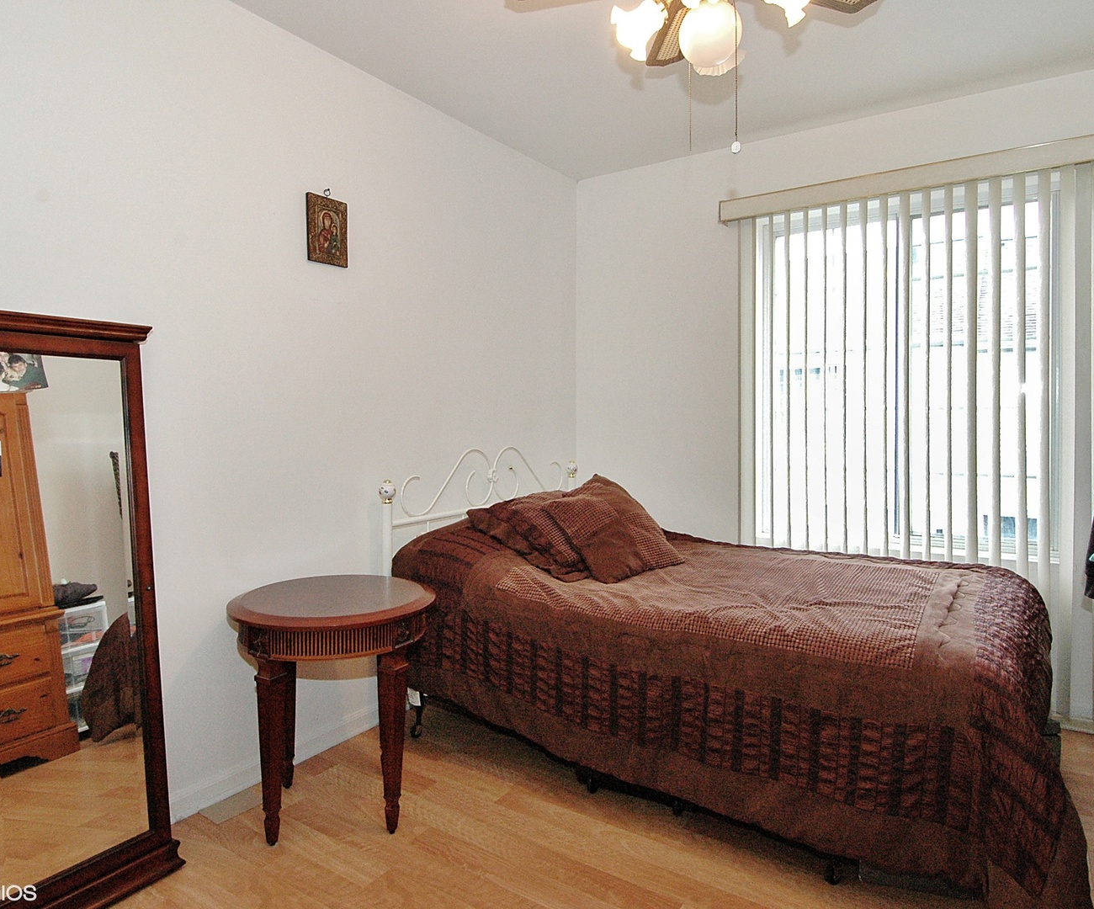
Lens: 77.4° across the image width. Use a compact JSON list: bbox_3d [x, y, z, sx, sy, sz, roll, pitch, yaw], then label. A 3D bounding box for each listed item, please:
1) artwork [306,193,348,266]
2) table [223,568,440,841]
[{"bbox_3d":[-0.779,-0.791,2.426,0.022,0.234,0.168,2,4,35],"label":"artwork"},{"bbox_3d":[-0.645,0.764,2.099,0.588,0.670,0.588,-1,3,-10],"label":"table"}]

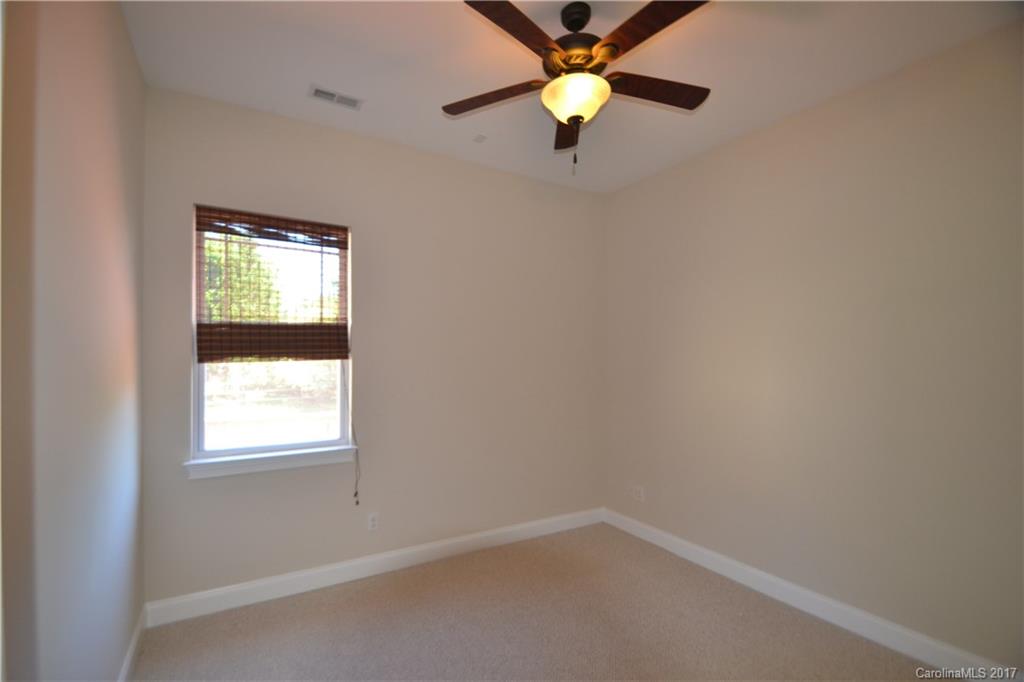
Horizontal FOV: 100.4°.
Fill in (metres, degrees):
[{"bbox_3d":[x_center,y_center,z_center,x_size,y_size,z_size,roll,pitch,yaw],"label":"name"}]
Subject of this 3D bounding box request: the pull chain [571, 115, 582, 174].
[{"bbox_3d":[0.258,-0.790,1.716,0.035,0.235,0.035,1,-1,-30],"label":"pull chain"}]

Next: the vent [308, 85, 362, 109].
[{"bbox_3d":[-0.970,-1.335,2.352,0.280,0.025,0.135,1,-1,-30],"label":"vent"}]

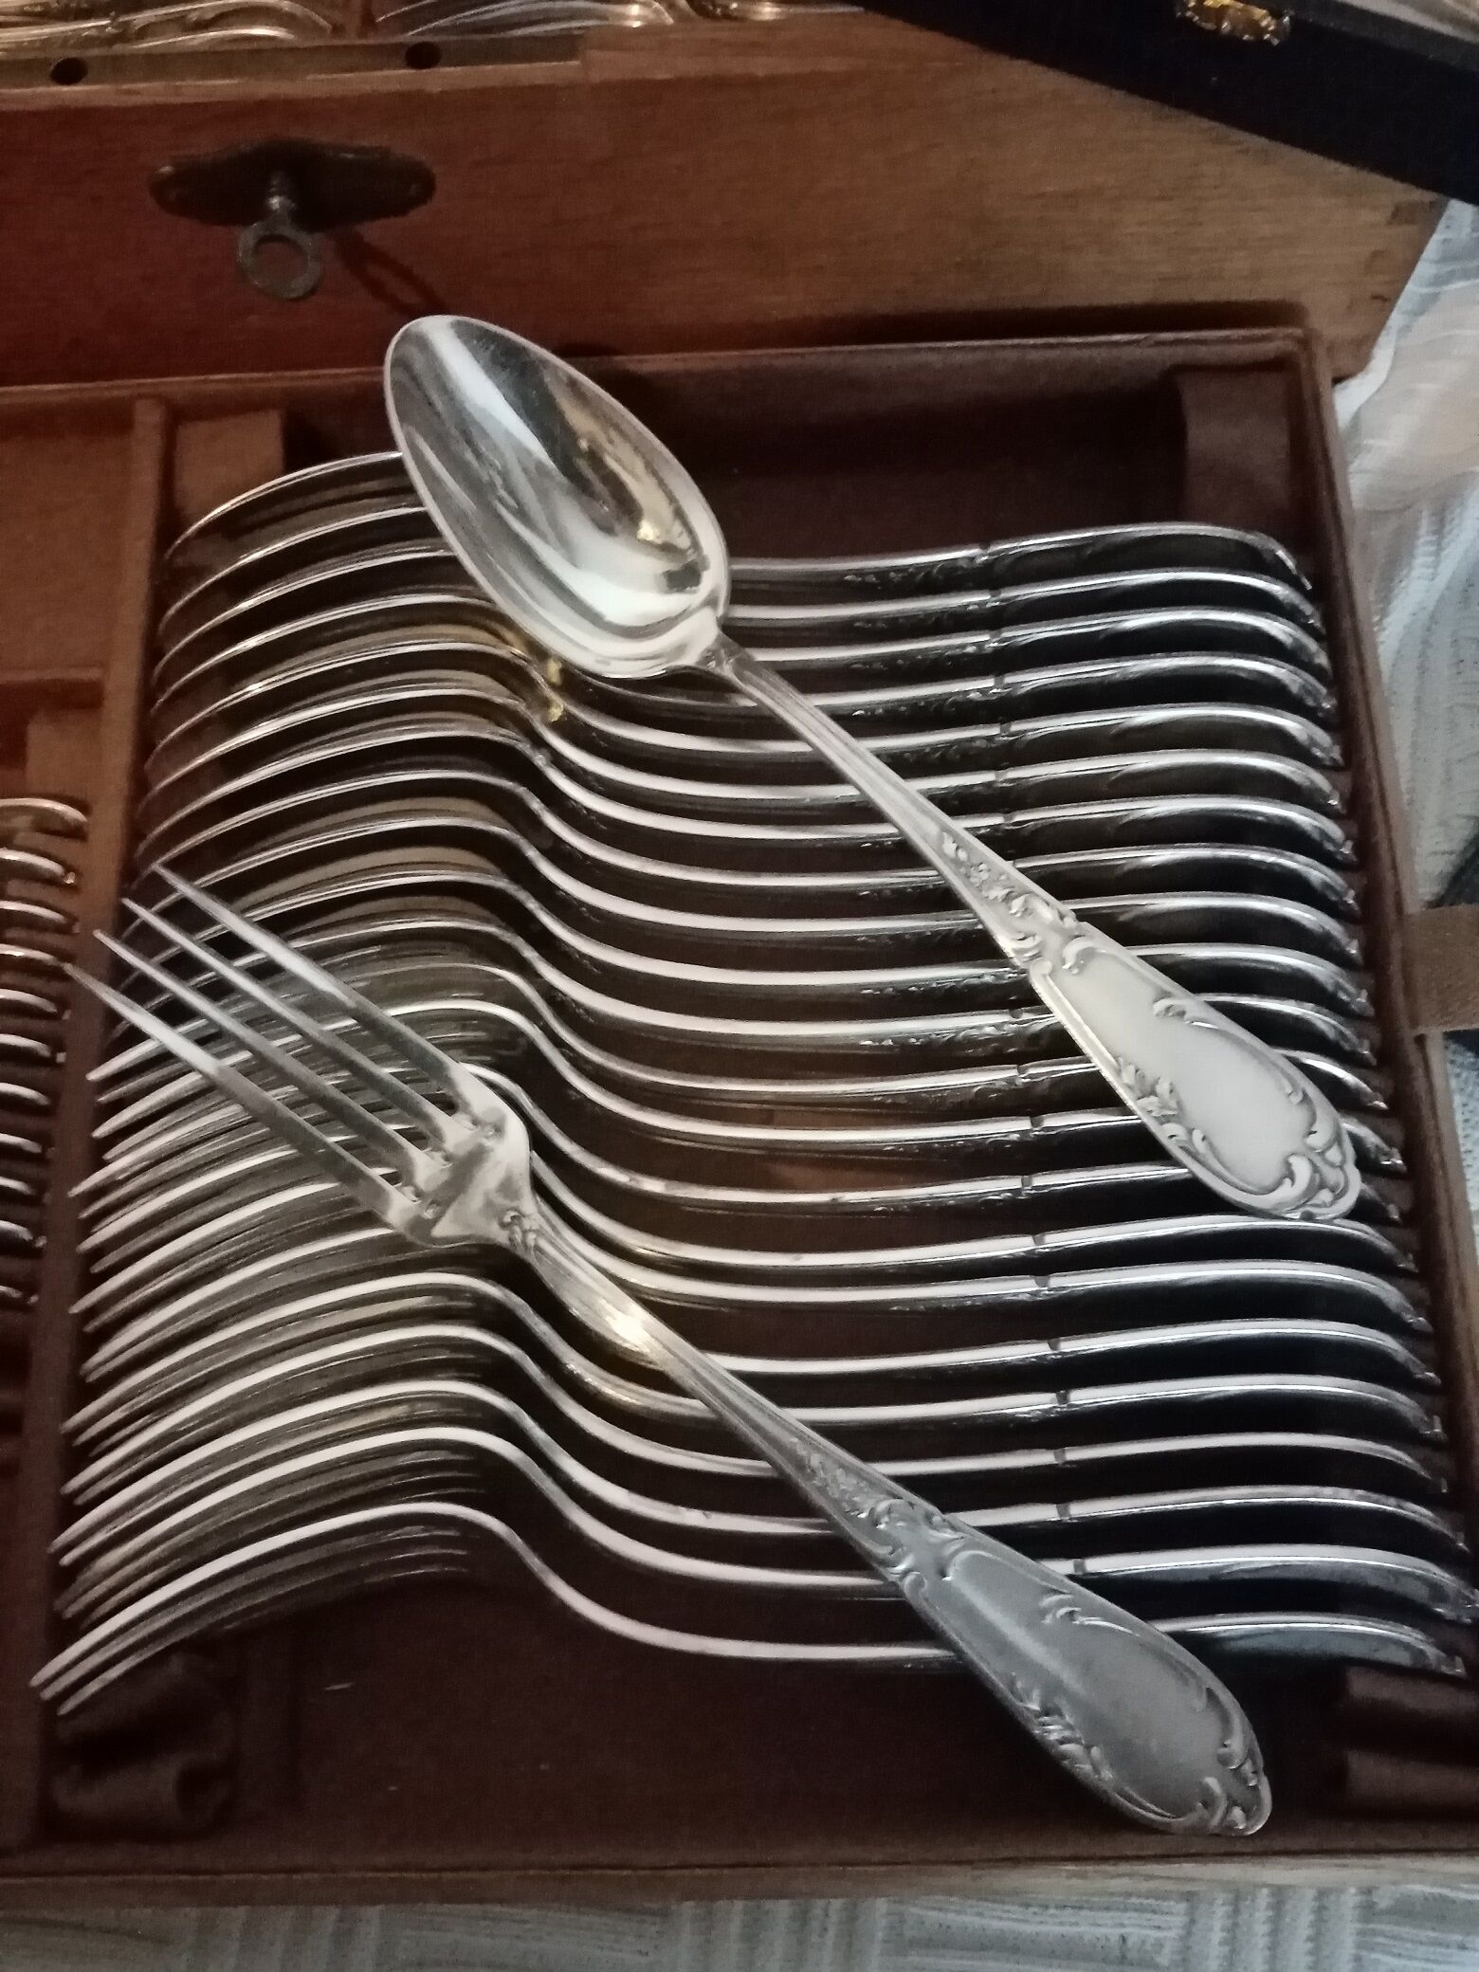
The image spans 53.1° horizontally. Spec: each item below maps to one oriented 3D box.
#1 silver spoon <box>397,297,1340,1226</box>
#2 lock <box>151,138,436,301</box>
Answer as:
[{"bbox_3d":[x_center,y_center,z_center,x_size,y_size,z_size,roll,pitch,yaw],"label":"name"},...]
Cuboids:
[{"bbox_3d":[0.017,-0.037,0.248,0.210,0.025,0.043,44,80,7],"label":"silver spoon"},{"bbox_3d":[-0.076,-0.127,0.251,0.049,0.019,0.021,-2,73,2],"label":"lock"}]

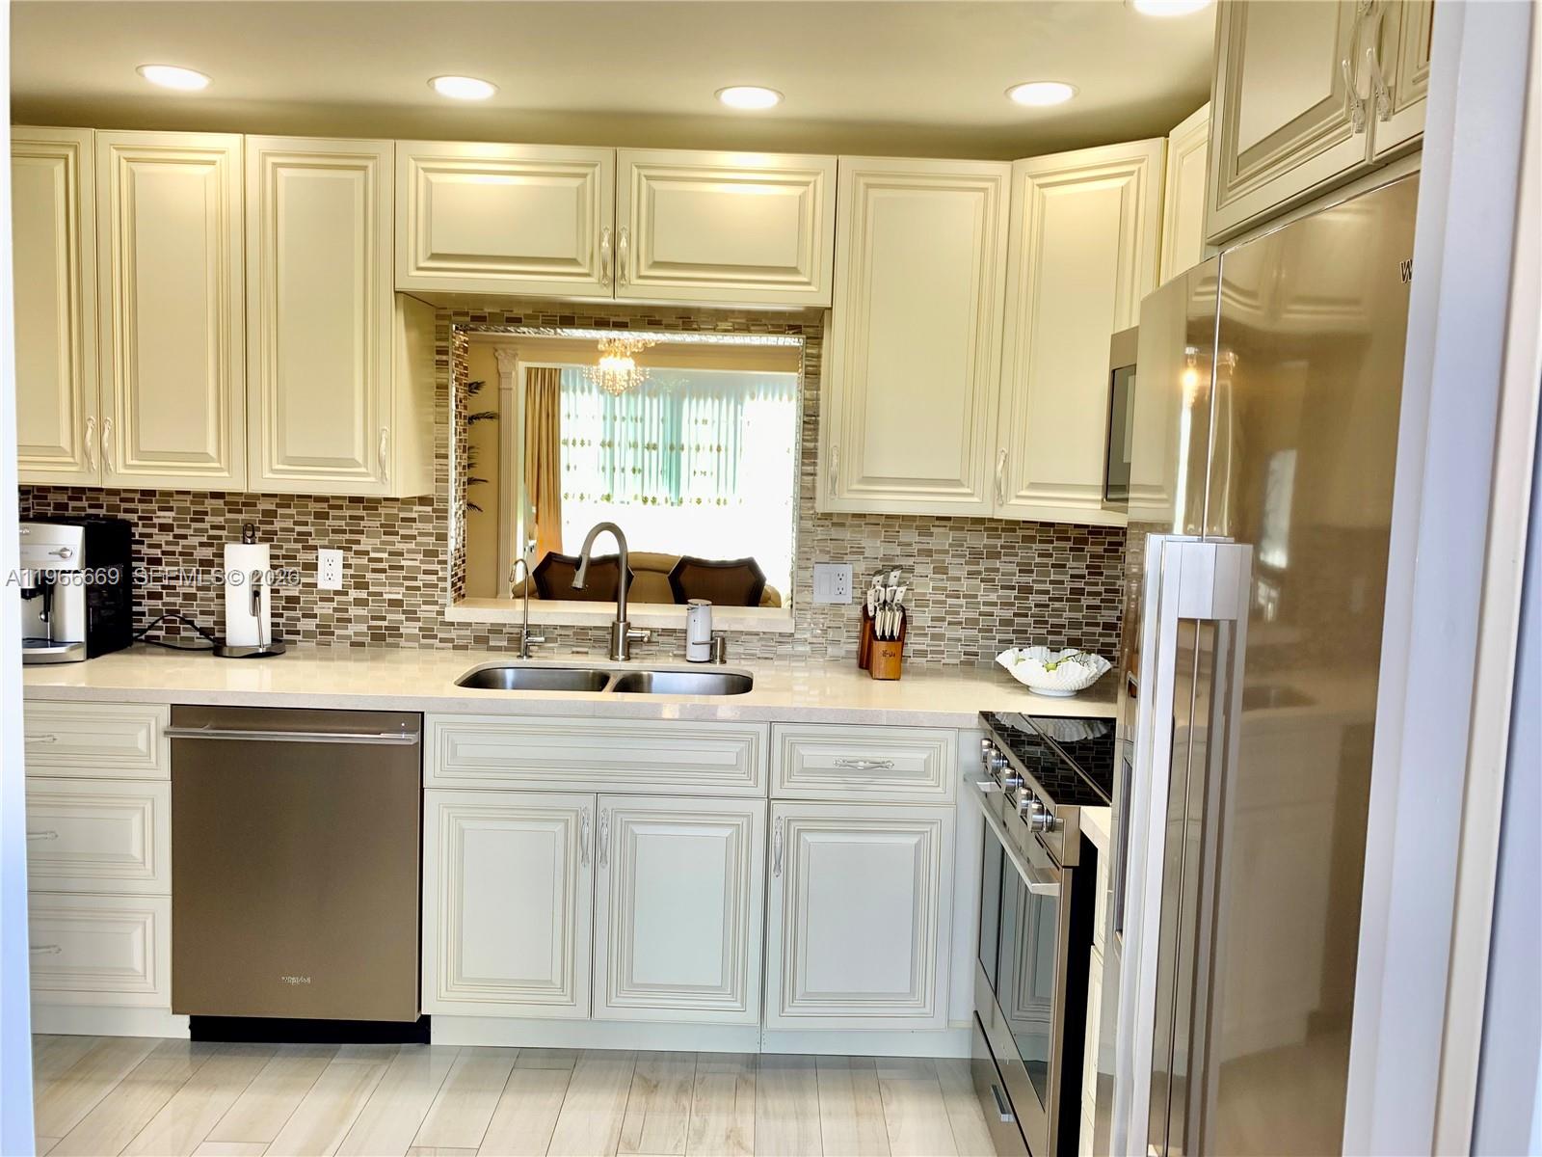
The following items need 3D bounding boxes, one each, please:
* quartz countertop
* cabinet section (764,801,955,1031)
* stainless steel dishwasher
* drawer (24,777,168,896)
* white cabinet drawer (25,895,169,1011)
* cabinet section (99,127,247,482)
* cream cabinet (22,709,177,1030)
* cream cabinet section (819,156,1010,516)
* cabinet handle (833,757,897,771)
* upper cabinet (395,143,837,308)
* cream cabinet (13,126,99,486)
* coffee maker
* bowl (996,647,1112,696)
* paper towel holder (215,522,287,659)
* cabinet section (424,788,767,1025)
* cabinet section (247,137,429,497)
[{"bbox_3d":[-0.466,0.279,3.084,3.297,0.037,0.673,2,6,-1],"label":"quartz countertop"},{"bbox_3d":[0.211,0.797,3.128,0.455,0.567,0.610,2,5,0],"label":"cabinet section"},{"bbox_3d":[-1.159,0.672,3.104,0.603,0.792,0.622,2,6,-1],"label":"stainless steel dishwasher"},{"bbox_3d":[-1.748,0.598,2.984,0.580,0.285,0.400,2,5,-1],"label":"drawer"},{"bbox_3d":[-1.811,0.879,3.135,0.673,0.287,0.605,2,6,-1],"label":"white cabinet drawer"},{"bbox_3d":[-1.535,-0.693,3.141,0.380,0.903,0.345,2,5,0],"label":"cabinet section"},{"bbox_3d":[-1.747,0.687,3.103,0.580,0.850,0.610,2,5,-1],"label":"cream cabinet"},{"bbox_3d":[0.377,-0.631,3.153,0.441,0.903,0.345,2,5,0],"label":"cream cabinet section"},{"bbox_3d":[0.227,0.449,2.797,0.155,0.028,0.030,2,6,-1],"label":"cabinet handle"},{"bbox_3d":[-0.400,-0.926,3.136,1.134,0.380,0.338,2,6,-1],"label":"upper cabinet"},{"bbox_3d":[-1.918,-0.708,3.142,0.370,0.914,0.326,2,5,-1],"label":"cream cabinet"},{"bbox_3d":[-1.945,0.023,3.175,0.280,0.360,0.370,2,5,-1],"label":"coffee maker"},{"bbox_3d":[0.748,0.254,3.080,0.305,0.097,0.295,2,5,0],"label":"bowl"},{"bbox_3d":[-1.460,0.025,3.247,0.189,0.371,0.189,2,6,-1],"label":"paper towel holder"},{"bbox_3d":[-0.430,0.776,3.124,0.828,0.567,0.610,2,5,0],"label":"cabinet section"},{"bbox_3d":[-1.155,-0.681,3.143,0.381,0.903,0.345,2,5,0],"label":"cabinet section"}]

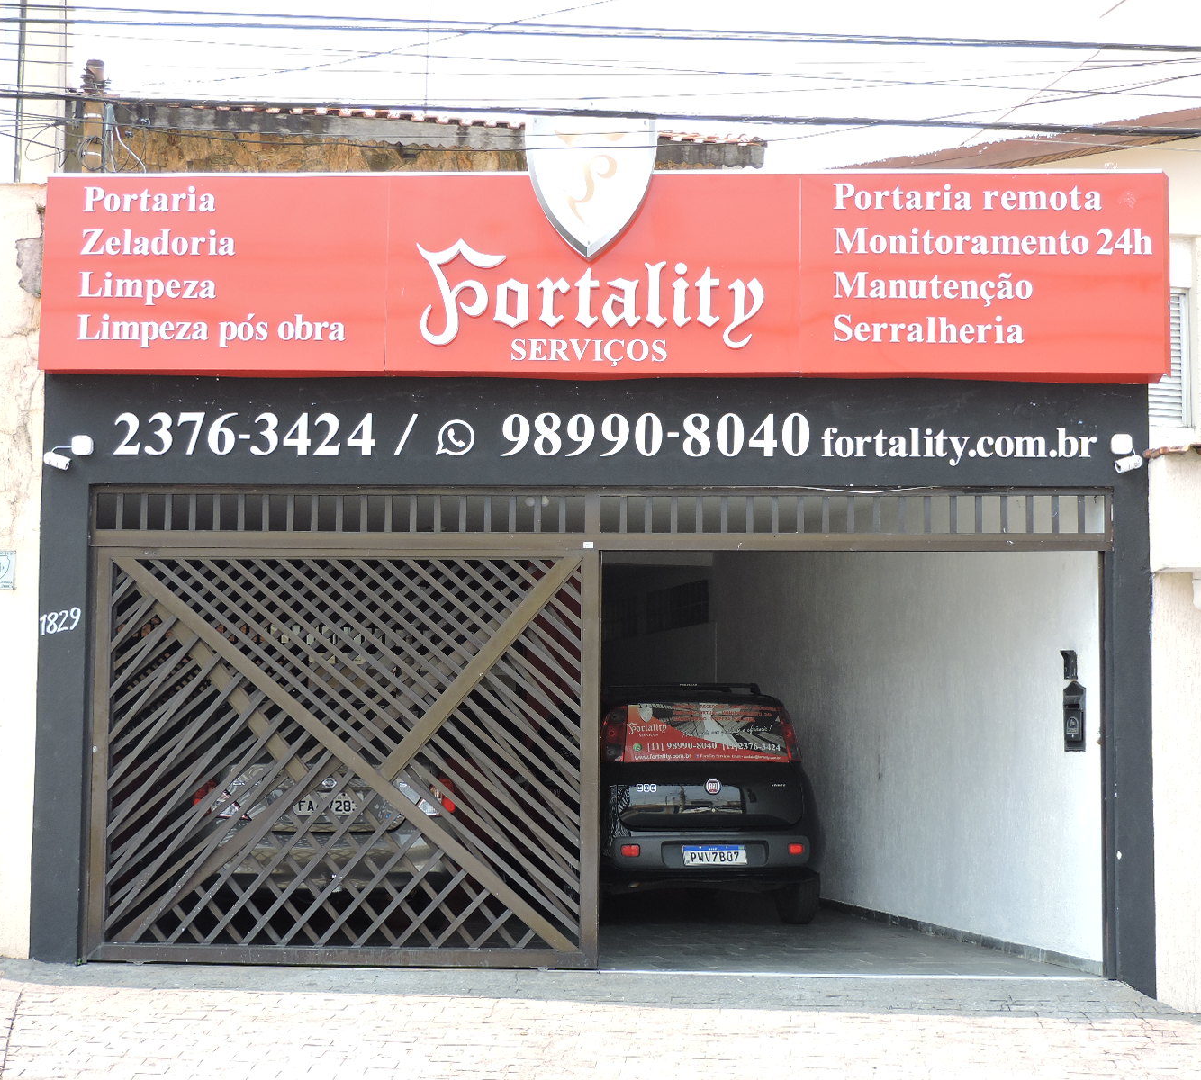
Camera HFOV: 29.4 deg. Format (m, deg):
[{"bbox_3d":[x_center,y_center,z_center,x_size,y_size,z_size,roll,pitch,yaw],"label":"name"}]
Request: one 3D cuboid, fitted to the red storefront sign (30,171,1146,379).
[{"bbox_3d":[-0.010,-1.360,11.824,5.734,1.040,0.270,0,-5,3],"label":"red storefront sign"}]

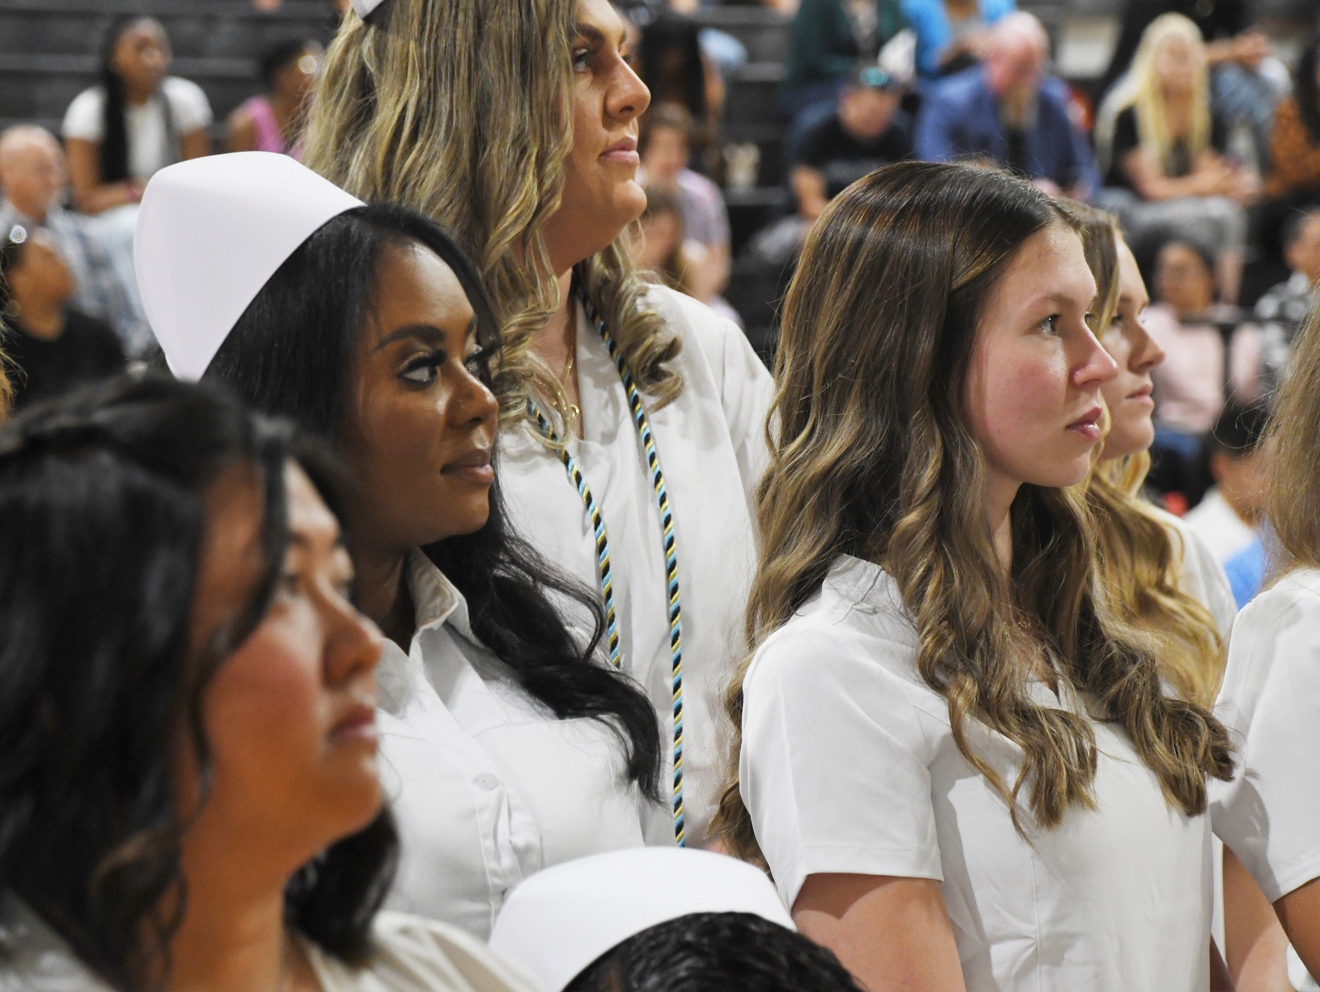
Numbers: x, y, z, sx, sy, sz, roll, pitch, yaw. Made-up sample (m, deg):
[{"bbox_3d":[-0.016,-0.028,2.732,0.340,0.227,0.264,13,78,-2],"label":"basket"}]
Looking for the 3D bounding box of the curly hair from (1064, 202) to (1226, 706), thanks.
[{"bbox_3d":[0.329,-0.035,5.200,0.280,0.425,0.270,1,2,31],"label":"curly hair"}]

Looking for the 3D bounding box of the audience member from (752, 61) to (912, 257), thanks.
[{"bbox_3d":[0.524,-0.675,17.100,0.540,1.030,0.750,0,2,3],"label":"audience member"}]

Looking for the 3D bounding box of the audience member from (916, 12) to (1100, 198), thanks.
[{"bbox_3d":[0.957,-0.794,17.100,0.560,1.080,0.750,0,2,-6],"label":"audience member"}]

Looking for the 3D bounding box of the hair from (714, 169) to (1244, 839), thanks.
[{"bbox_3d":[0.219,0.011,4.350,0.310,0.490,0.290,1,2,30],"label":"hair"}]

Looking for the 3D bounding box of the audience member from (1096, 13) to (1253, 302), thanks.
[{"bbox_3d":[1.431,-0.799,17.200,0.500,1.080,0.720,-1,2,-20],"label":"audience member"}]

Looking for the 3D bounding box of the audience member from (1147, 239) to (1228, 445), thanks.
[{"bbox_3d":[1.402,-0.154,16.300,0.450,1.050,0.620,0,2,0],"label":"audience member"}]

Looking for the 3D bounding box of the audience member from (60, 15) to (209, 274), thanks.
[{"bbox_3d":[-1.447,-0.792,17.200,0.480,1.080,0.720,0,2,-12],"label":"audience member"}]

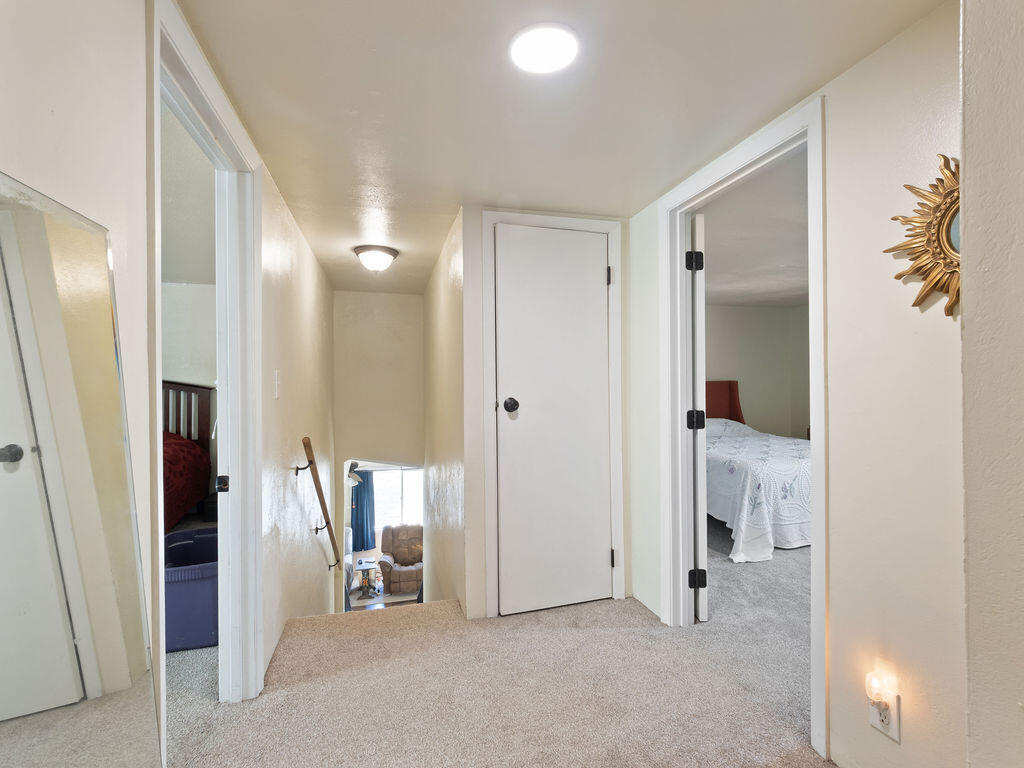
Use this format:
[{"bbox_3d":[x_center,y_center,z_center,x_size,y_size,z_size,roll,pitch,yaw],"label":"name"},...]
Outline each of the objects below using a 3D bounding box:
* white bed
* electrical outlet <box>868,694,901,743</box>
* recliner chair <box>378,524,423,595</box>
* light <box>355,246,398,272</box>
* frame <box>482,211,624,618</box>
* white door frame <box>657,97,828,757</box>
[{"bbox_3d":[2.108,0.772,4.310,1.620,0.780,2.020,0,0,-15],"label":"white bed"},{"bbox_3d":[1.006,0.884,1.282,0.015,0.123,0.078,0,0,-15],"label":"electrical outlet"},{"bbox_3d":[-1.852,3.174,8.683,1.000,1.010,0.930,0,0,-7],"label":"recliner chair"},{"bbox_3d":[-0.923,-0.832,3.231,0.300,0.138,0.300,0,0,-15],"label":"light"},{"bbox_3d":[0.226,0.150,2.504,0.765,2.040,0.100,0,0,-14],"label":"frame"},{"bbox_3d":[0.906,0.134,1.912,0.140,2.060,0.885,0,0,-15],"label":"white door frame"}]

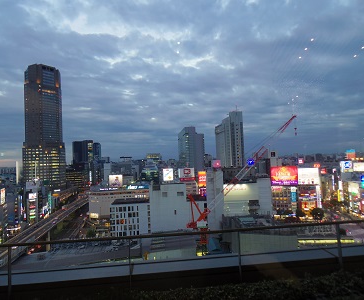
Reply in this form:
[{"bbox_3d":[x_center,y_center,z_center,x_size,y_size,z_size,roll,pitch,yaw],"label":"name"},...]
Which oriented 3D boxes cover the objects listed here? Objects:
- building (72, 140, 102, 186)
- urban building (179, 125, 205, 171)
[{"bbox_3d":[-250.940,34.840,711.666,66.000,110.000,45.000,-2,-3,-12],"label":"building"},{"bbox_3d":[15.821,10.162,456.665,25.000,84.500,90.000,-2,-3,-7],"label":"urban building"}]

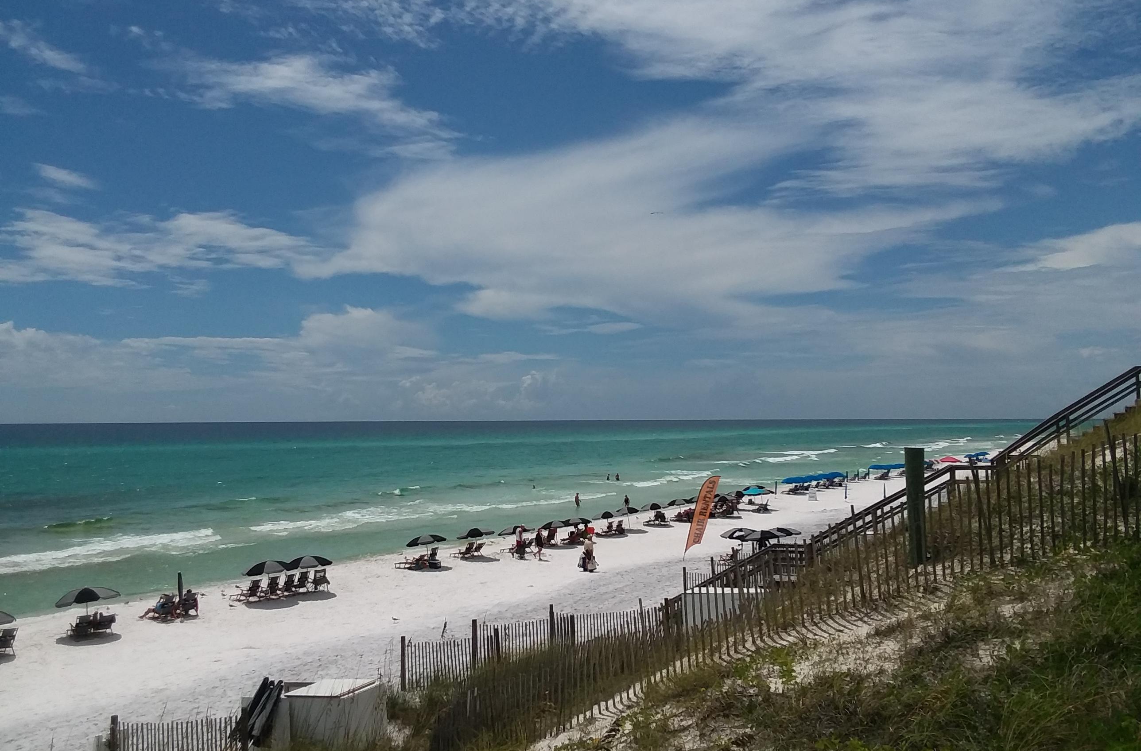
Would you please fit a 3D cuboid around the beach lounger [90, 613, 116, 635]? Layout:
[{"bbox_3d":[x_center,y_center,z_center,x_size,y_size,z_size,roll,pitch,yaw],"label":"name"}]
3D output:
[{"bbox_3d":[-16.629,8.600,33.596,1.200,0.820,0.630,-2,-3,33],"label":"beach lounger"}]

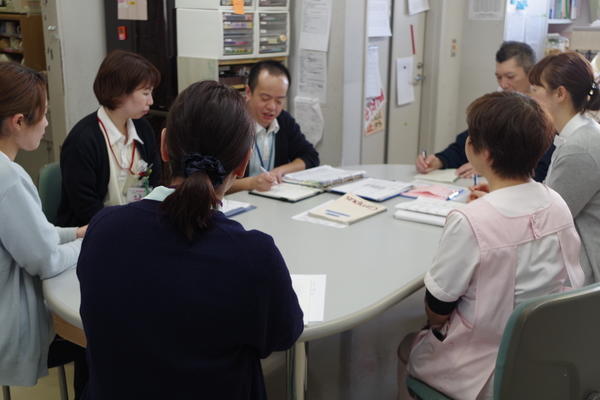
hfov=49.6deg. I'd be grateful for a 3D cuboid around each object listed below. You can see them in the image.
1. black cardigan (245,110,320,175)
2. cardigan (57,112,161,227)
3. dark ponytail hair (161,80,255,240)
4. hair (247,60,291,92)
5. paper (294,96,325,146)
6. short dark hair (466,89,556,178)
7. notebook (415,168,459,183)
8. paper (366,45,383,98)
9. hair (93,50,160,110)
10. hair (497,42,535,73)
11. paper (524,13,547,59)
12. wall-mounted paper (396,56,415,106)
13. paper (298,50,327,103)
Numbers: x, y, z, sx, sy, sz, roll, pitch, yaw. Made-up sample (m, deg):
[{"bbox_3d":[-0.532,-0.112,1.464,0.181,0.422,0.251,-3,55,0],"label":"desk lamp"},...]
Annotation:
[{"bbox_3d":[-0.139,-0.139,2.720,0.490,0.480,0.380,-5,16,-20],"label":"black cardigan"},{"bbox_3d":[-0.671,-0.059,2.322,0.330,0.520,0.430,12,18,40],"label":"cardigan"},{"bbox_3d":[-0.178,-0.082,1.250,0.172,0.275,0.225,3,15,8],"label":"dark ponytail hair"},{"bbox_3d":[-0.127,-0.482,2.620,0.165,0.155,0.190,-5,16,-20],"label":"hair"},{"bbox_3d":[0.057,-0.474,3.897,0.200,0.290,0.030,10,16,34],"label":"paper"},{"bbox_3d":[0.533,-0.166,1.645,0.225,0.215,0.190,3,11,44],"label":"short dark hair"},{"bbox_3d":[0.640,-0.107,2.888,0.180,0.014,0.240,10,18,31],"label":"notebook"},{"bbox_3d":[0.466,-0.786,4.008,0.015,0.300,0.190,11,17,36],"label":"paper"},{"bbox_3d":[-0.609,-0.416,2.280,0.220,0.195,0.185,3,16,11],"label":"hair"},{"bbox_3d":[0.958,-0.627,2.869,0.200,0.150,0.170,-22,25,-39],"label":"hair"},{"bbox_3d":[1.540,-1.069,4.250,0.175,0.300,0.010,9,17,28],"label":"paper"},{"bbox_3d":[0.694,-0.789,4.326,0.012,0.297,0.210,11,17,36],"label":"wall-mounted paper"},{"bbox_3d":[0.078,-0.729,3.848,0.210,0.297,0.012,10,16,34],"label":"paper"}]

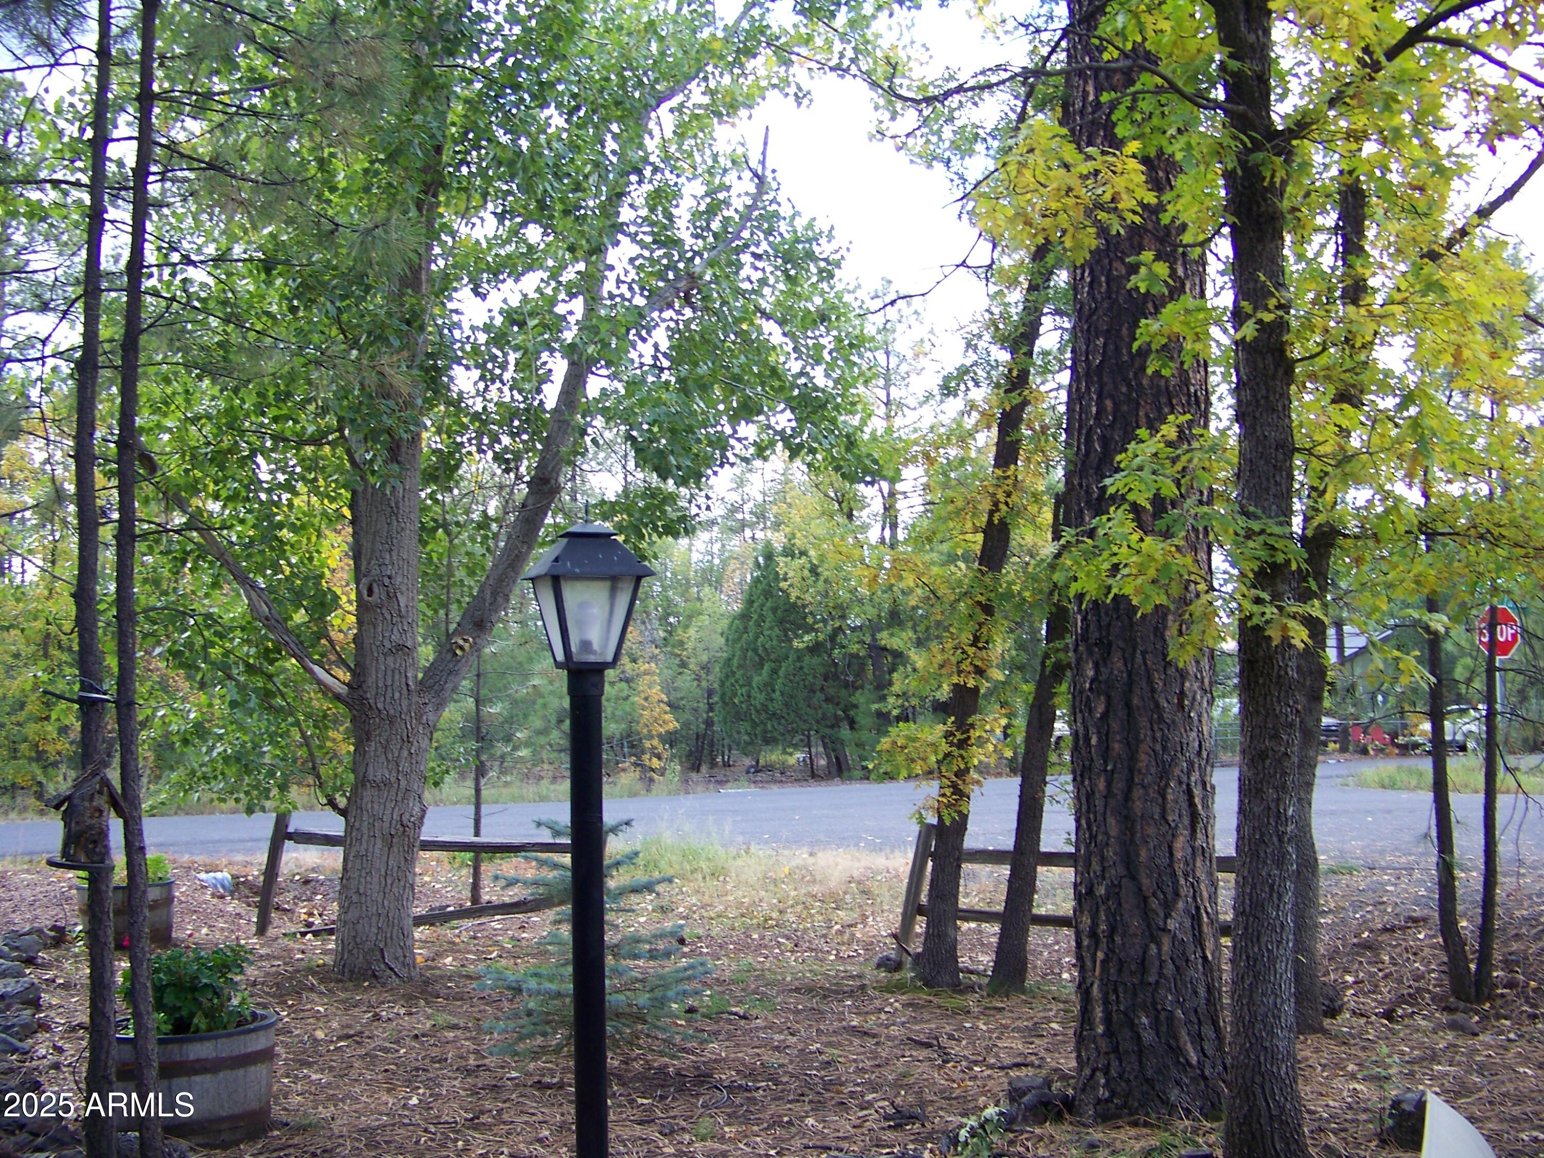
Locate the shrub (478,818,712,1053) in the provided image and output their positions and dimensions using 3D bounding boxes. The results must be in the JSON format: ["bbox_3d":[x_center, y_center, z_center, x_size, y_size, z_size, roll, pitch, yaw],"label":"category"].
[{"bbox_3d":[-0.790,1.550,7.150,1.030,1.030,1.000,-1,-4,0],"label":"shrub"}]

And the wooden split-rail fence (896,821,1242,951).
[{"bbox_3d":[1.880,1.930,9.930,2.300,0.860,0.180,-2,-4,14],"label":"wooden split-rail fence"}]

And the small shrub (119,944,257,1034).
[{"bbox_3d":[-2.040,1.430,5.600,0.450,0.310,0.420,-1,-4,0],"label":"small shrub"}]

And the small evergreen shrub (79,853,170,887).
[{"bbox_3d":[-4.150,1.870,10.300,0.560,0.220,0.500,-1,-4,0],"label":"small evergreen shrub"}]

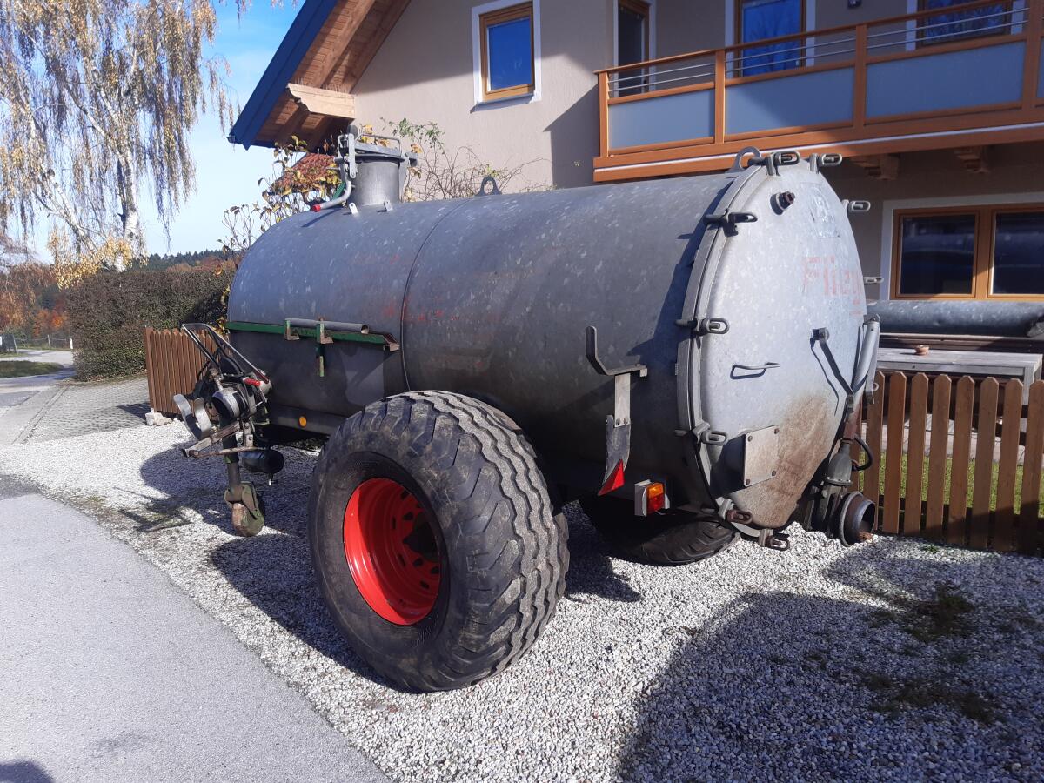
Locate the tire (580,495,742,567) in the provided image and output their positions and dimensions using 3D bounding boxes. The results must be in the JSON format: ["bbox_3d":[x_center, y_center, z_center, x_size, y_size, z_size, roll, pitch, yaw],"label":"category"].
[{"bbox_3d":[0.800,0.393,4.525,1.211,1.211,0.547,6,12,43],"label":"tire"}]

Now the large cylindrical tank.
[{"bbox_3d":[-0.098,-0.319,4.047,3.476,1.437,1.437,8,13,42],"label":"large cylindrical tank"}]

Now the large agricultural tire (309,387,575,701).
[{"bbox_3d":[-0.383,0.611,3.274,1.211,1.211,0.547,6,12,43],"label":"large agricultural tire"}]

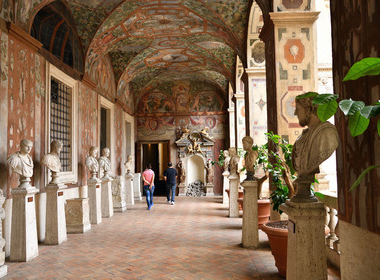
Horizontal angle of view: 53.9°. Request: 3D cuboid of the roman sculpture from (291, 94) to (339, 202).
[{"bbox_3d":[1.060,0.061,3.177,0.310,0.924,0.520,-1,-4,0],"label":"roman sculpture"}]

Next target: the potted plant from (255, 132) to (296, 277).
[{"bbox_3d":[1.360,0.885,5.043,0.980,1.967,0.950,-1,-4,3],"label":"potted plant"}]

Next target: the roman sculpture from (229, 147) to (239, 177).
[{"bbox_3d":[1.283,0.675,11.254,0.300,0.911,0.480,-1,-4,-2],"label":"roman sculpture"}]

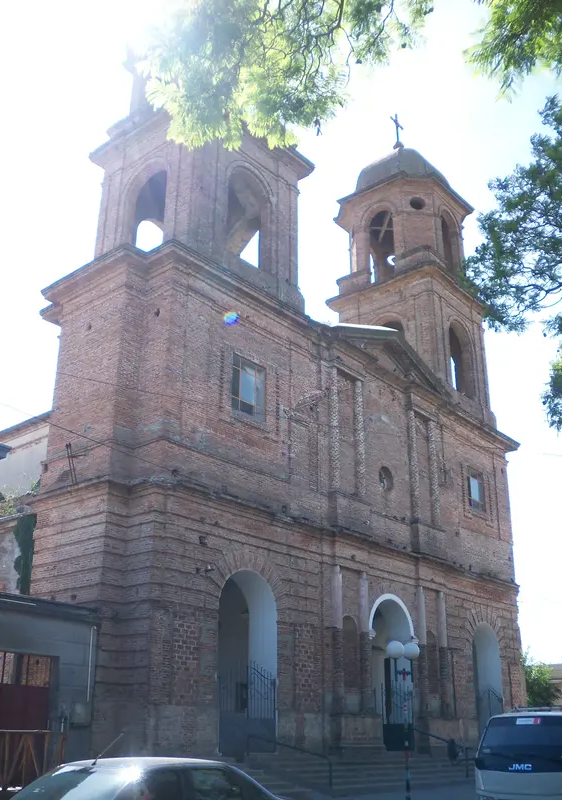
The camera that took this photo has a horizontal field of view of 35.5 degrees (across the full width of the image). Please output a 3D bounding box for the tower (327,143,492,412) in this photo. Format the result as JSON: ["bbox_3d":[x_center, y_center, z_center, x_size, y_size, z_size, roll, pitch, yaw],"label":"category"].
[{"bbox_3d":[6.897,-6.783,47.163,6.072,16.896,6.072,-17,-27,35],"label":"tower"}]

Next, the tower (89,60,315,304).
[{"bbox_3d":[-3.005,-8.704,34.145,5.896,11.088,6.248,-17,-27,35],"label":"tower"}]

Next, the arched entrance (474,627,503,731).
[{"bbox_3d":[8.735,12.264,37.701,0.600,5.148,2.596,-17,-27,35],"label":"arched entrance"}]

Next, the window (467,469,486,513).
[{"bbox_3d":[9.011,4.202,41.008,0.200,2.006,1.672,-17,-27,35],"label":"window"}]

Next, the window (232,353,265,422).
[{"bbox_3d":[-1.129,-0.369,29.205,0.200,2.024,1.672,-17,-27,35],"label":"window"}]

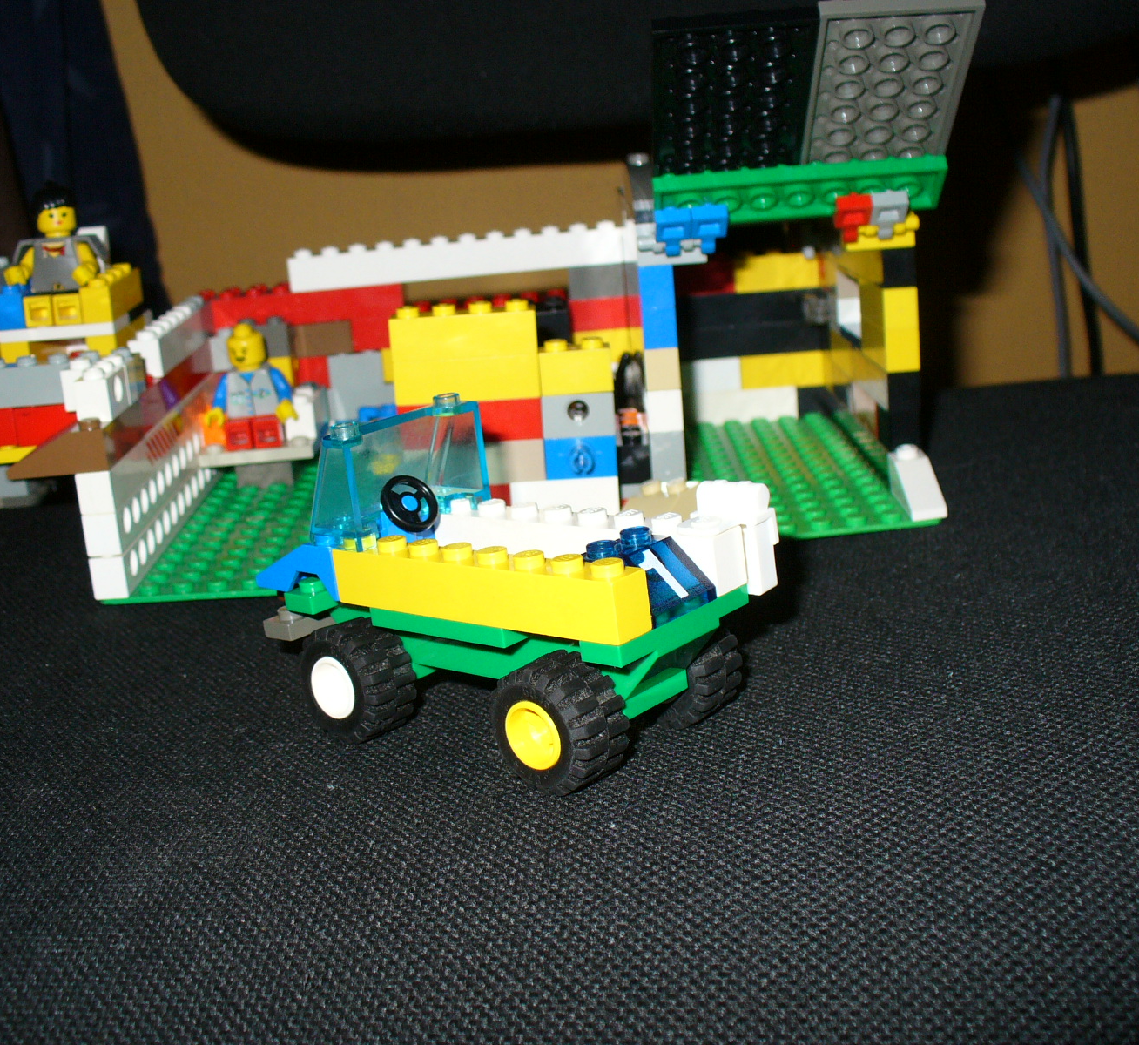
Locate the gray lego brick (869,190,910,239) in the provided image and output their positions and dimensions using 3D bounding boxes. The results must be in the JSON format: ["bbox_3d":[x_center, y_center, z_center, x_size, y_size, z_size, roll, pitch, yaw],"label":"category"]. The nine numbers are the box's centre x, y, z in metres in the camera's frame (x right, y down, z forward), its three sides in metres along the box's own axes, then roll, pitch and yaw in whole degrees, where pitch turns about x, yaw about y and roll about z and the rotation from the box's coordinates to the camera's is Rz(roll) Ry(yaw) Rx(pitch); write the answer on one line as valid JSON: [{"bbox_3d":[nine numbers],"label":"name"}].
[{"bbox_3d":[0.073,-0.070,0.340,0.008,0.006,0.011,-7,-17,0],"label":"gray lego brick"}]

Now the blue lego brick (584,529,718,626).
[{"bbox_3d":[0.011,0.008,0.230,0.016,0.011,0.016,5,18,43],"label":"blue lego brick"}]

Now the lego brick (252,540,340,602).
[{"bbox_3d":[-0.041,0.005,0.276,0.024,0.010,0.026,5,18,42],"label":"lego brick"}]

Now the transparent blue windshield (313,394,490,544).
[{"bbox_3d":[-0.031,-0.009,0.266,0.015,0.021,0.032,5,19,42],"label":"transparent blue windshield"}]

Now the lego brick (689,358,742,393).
[{"bbox_3d":[0.043,-0.045,0.446,0.017,0.010,0.008,-5,15,1],"label":"lego brick"}]

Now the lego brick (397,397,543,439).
[{"bbox_3d":[-0.022,-0.024,0.336,0.032,0.010,0.008,-4,15,0],"label":"lego brick"}]

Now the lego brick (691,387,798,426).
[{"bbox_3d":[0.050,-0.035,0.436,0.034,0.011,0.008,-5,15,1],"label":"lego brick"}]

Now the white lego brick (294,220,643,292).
[{"bbox_3d":[-0.025,-0.078,0.431,0.111,0.011,0.008,-5,17,0],"label":"white lego brick"}]

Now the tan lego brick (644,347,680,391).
[{"bbox_3d":[0.021,-0.036,0.338,0.008,0.011,0.010,-4,16,0],"label":"tan lego brick"}]

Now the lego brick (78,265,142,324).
[{"bbox_3d":[-0.122,-0.061,0.399,0.008,0.011,0.032,-4,17,0],"label":"lego brick"}]

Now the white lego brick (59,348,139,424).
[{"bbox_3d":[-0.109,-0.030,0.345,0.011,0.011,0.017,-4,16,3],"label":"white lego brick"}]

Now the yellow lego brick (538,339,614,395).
[{"bbox_3d":[0.001,-0.035,0.332,0.016,0.011,0.008,-4,15,0],"label":"yellow lego brick"}]

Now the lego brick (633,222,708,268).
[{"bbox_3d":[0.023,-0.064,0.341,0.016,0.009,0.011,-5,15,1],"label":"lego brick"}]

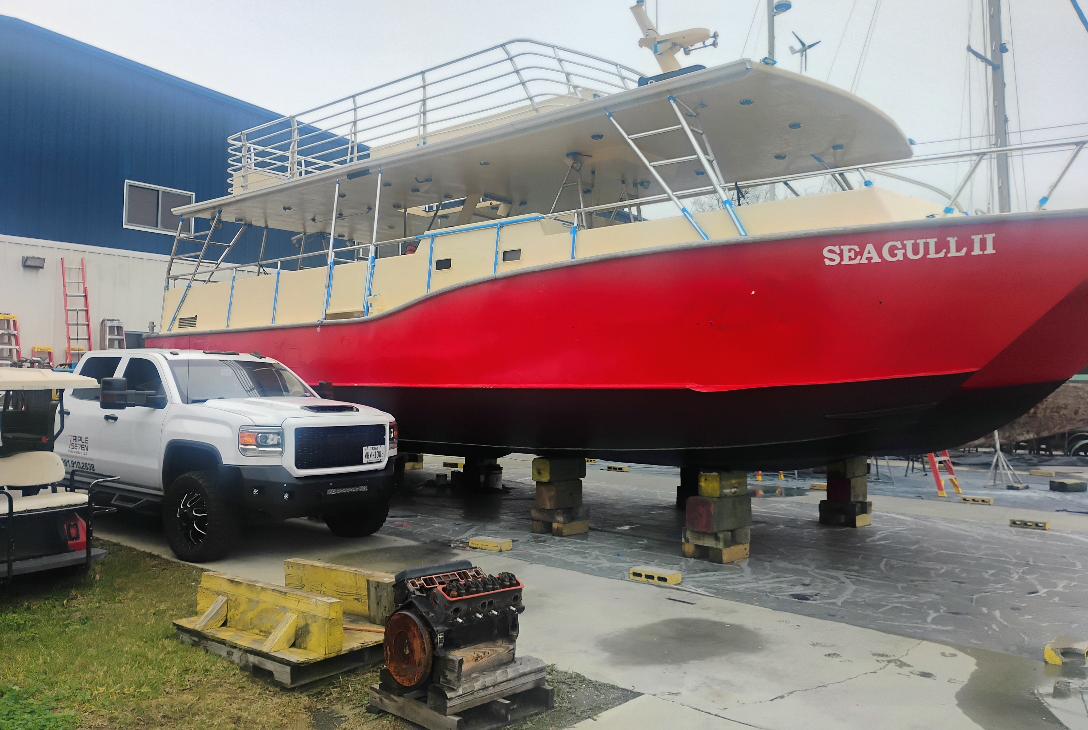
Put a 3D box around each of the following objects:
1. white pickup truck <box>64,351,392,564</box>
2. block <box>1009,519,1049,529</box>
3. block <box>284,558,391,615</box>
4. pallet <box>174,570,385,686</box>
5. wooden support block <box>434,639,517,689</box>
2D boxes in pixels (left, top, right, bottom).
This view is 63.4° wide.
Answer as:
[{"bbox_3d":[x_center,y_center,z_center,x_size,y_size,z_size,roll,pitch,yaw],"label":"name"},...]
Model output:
[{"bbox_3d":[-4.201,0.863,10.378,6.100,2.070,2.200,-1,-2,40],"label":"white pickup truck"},{"bbox_3d":[5.970,1.956,10.831,0.397,0.090,0.193,-1,-2,40],"label":"block"},{"bbox_3d":[-1.306,1.494,5.826,1.150,0.268,0.100,-1,-2,36],"label":"block"},{"bbox_3d":[-1.510,1.569,5.642,1.280,0.420,1.040,-1,-2,40],"label":"pallet"},{"bbox_3d":[-0.314,1.405,4.223,0.170,0.160,0.420,-1,-2,41],"label":"wooden support block"}]

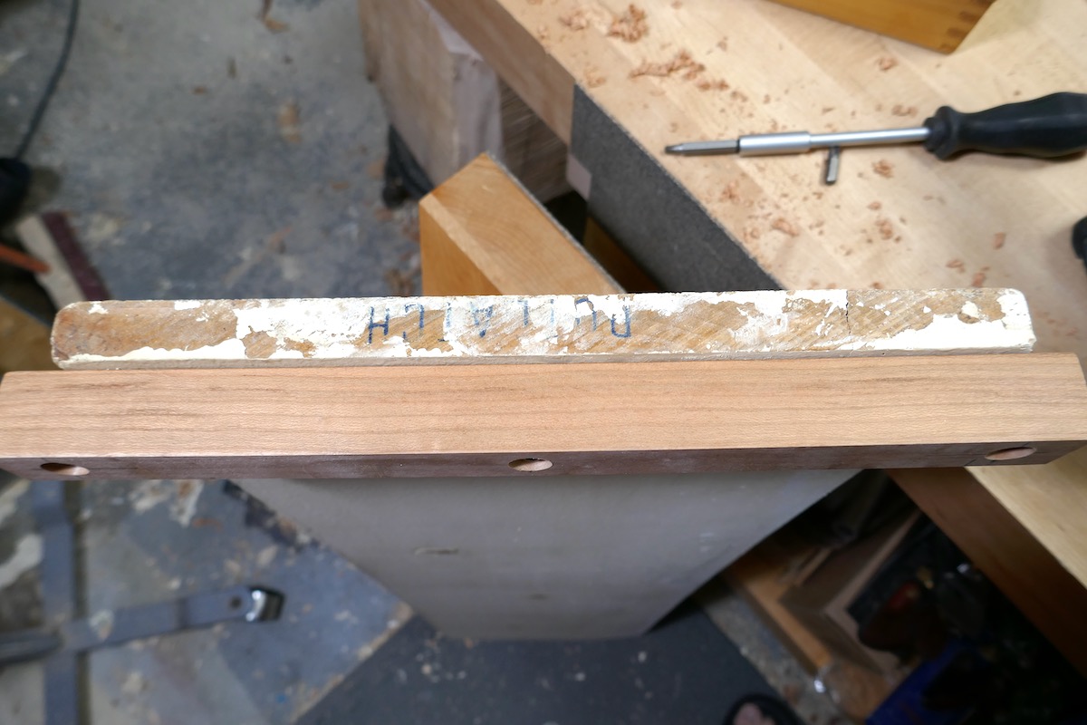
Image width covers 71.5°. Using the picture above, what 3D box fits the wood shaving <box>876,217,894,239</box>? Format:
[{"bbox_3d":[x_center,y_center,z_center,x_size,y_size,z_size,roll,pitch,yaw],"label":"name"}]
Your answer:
[{"bbox_3d":[0.177,-0.070,0.393,0.008,0.005,0.011,-23,75,-6],"label":"wood shaving"}]

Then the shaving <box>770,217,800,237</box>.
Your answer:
[{"bbox_3d":[0.126,-0.070,0.393,0.015,0.005,0.007,24,76,7],"label":"shaving"}]

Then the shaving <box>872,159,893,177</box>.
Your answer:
[{"bbox_3d":[0.181,-0.103,0.402,0.011,0.005,0.008,31,76,8],"label":"shaving"}]

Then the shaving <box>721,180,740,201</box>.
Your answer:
[{"bbox_3d":[0.099,-0.091,0.399,0.008,0.005,0.010,39,78,10],"label":"shaving"}]

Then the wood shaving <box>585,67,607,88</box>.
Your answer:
[{"bbox_3d":[0.029,-0.158,0.418,0.011,0.004,0.008,27,76,7],"label":"wood shaving"}]

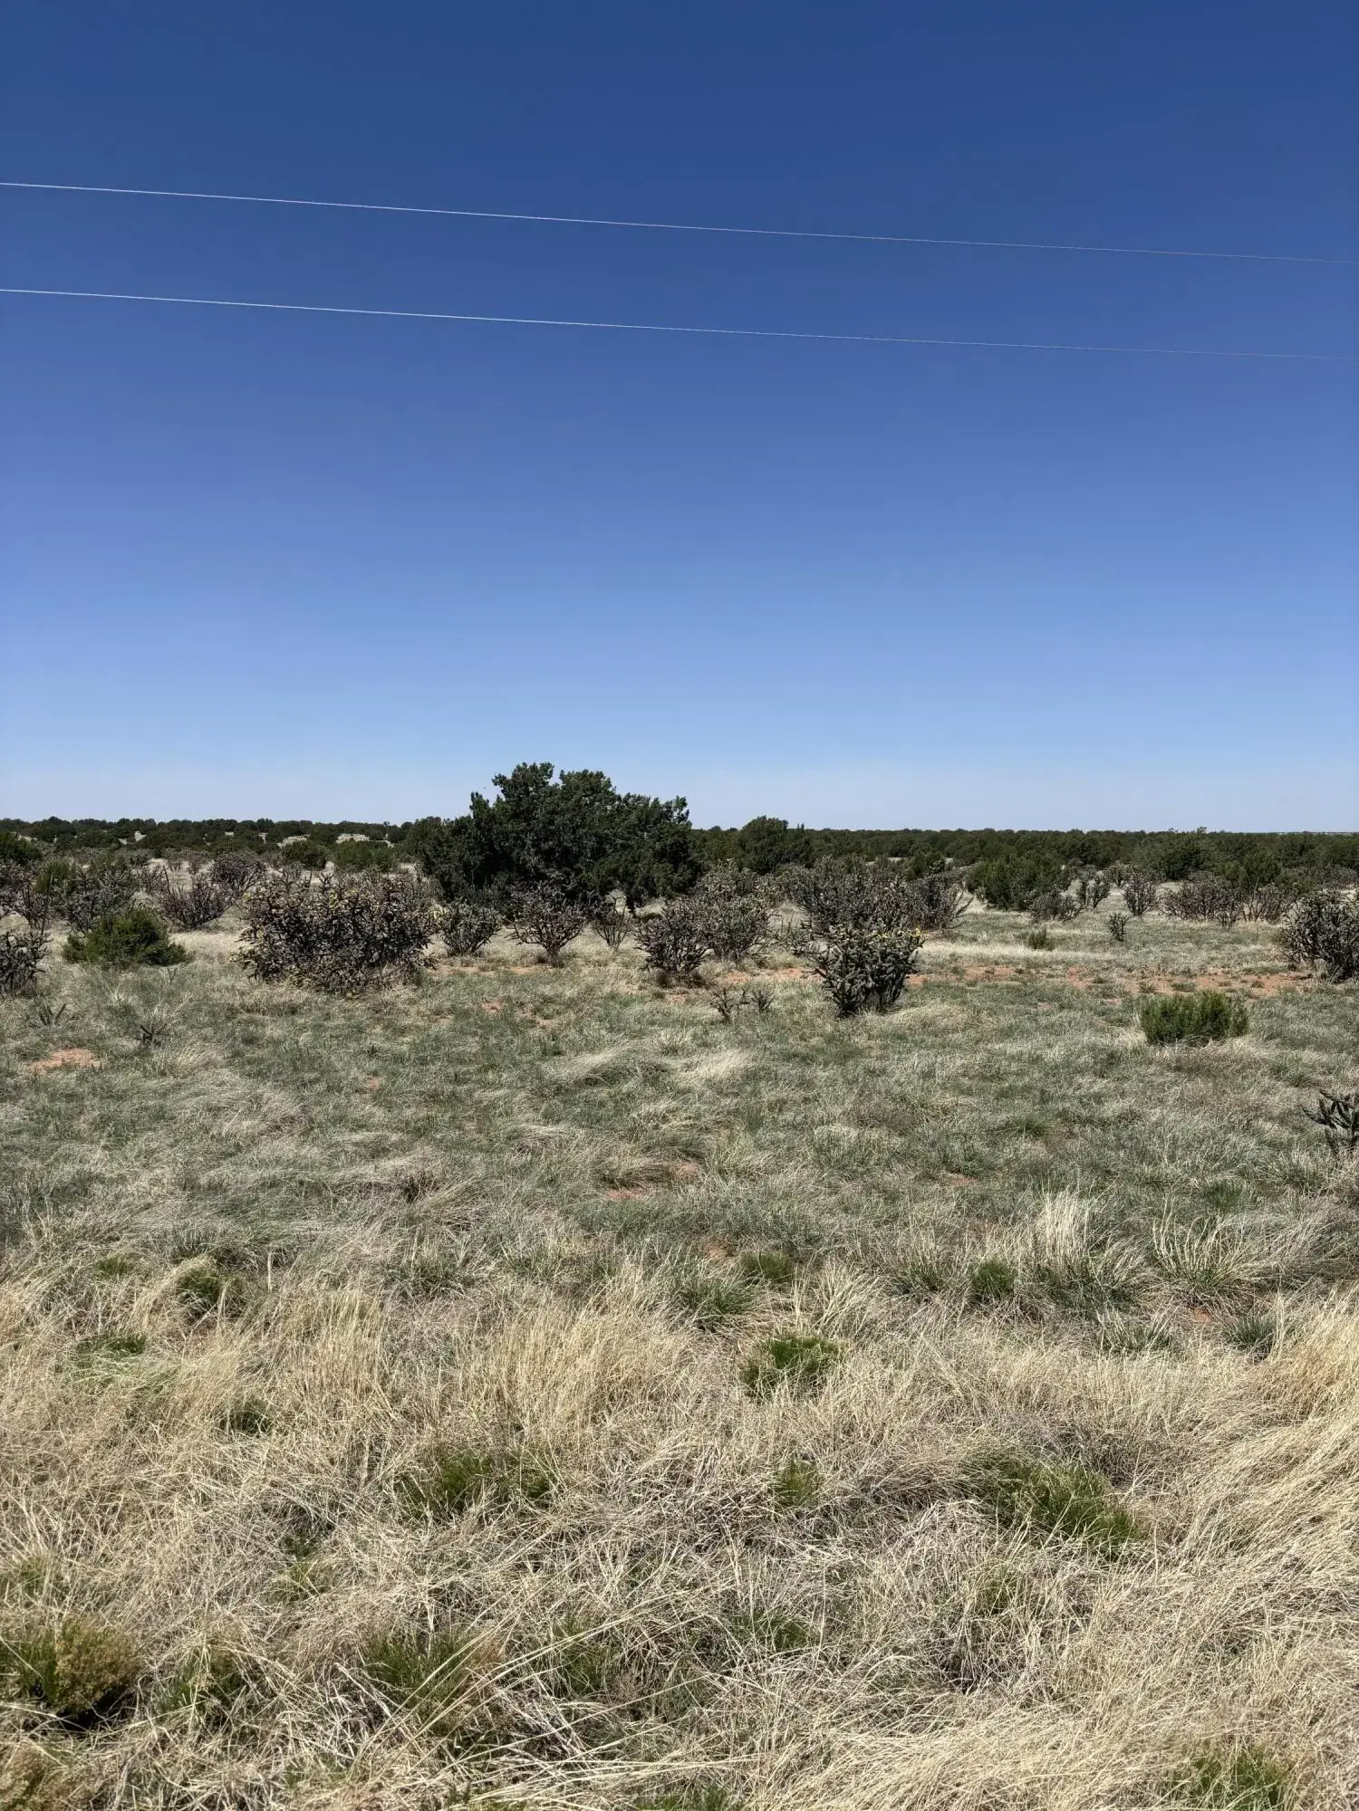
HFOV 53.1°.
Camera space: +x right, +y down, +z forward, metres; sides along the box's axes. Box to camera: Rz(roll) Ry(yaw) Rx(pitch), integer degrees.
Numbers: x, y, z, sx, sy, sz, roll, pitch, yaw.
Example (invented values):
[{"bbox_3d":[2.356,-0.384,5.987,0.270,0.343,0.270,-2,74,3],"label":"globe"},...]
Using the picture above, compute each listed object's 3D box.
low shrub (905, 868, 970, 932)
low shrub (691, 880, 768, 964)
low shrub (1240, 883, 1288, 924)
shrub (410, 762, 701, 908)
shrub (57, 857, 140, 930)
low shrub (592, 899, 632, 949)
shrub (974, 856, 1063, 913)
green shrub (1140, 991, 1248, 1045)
[{"bbox_3d":[4.700,-0.093,24.869,1.170,1.130,1.050,1,3,11],"label":"low shrub"},{"bbox_3d":[0.683,0.228,18.456,1.030,1.120,0.980,0,3,2],"label":"low shrub"},{"bbox_3d":[11.569,-0.029,26.878,0.870,0.810,0.780,1,3,23],"label":"low shrub"},{"bbox_3d":[-2.993,-1.747,32.891,6.997,3.436,6.158,0,3,-5],"label":"shrub"},{"bbox_3d":[-10.297,-0.178,24.141,1.340,1.370,1.200,-1,3,-23],"label":"shrub"},{"bbox_3d":[-1.019,0.298,20.427,0.611,0.745,0.550,0,3,-3],"label":"low shrub"},{"bbox_3d":[7.948,-0.546,31.921,2.139,1.264,1.925,1,3,14],"label":"shrub"},{"bbox_3d":[4.518,0.960,11.932,0.935,0.419,0.748,2,3,21],"label":"green shrub"}]

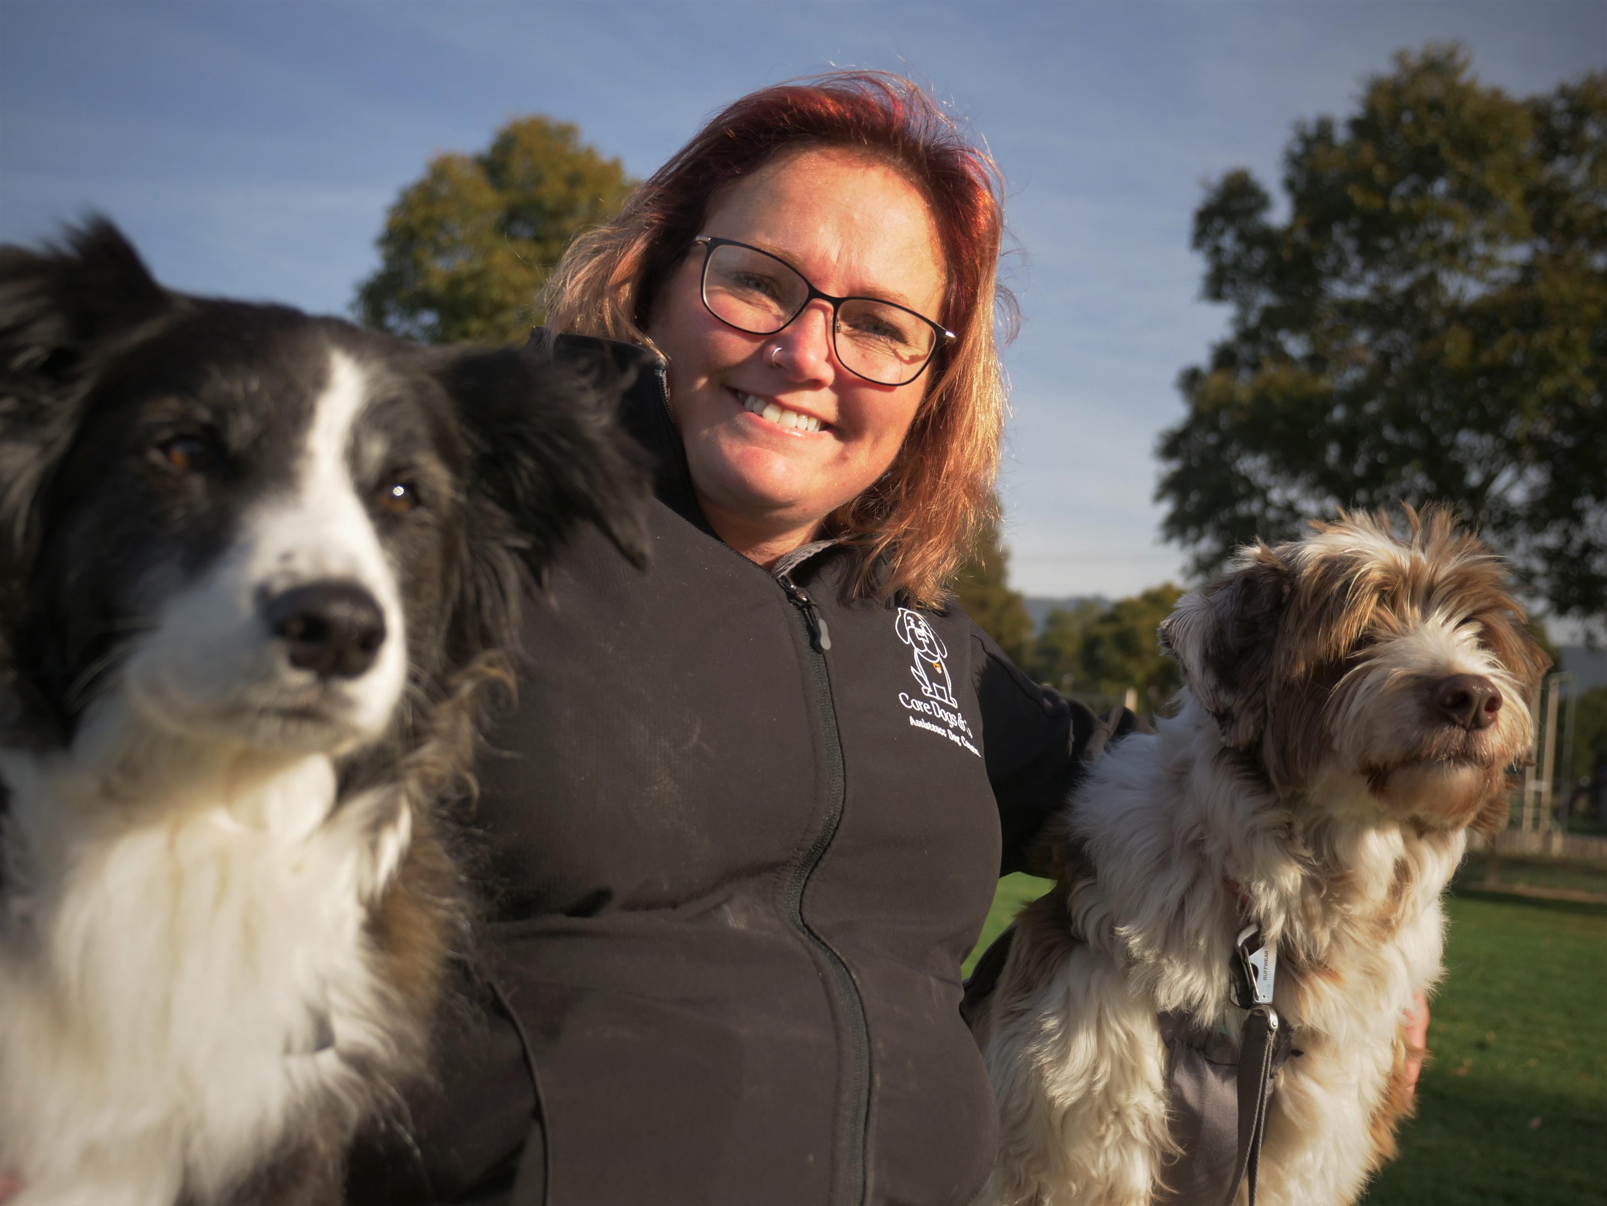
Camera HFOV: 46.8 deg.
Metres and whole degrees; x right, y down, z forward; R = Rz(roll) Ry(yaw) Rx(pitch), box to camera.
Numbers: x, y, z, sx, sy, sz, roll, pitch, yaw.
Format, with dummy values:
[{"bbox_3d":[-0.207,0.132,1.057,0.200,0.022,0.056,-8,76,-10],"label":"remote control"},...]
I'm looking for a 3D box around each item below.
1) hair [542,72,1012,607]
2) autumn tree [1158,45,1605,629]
[{"bbox_3d":[-0.004,-0.147,0.970,0.250,0.260,0.220,18,5,-12],"label":"hair"},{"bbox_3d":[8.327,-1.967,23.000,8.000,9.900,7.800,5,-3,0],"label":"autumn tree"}]

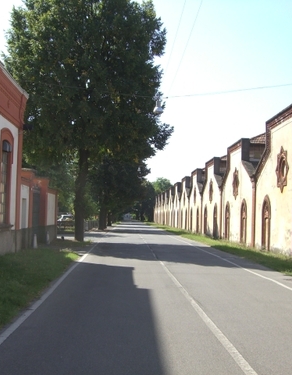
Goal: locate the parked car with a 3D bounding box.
[{"bbox_3d":[-8.700,3.800,60.500,1.740,1.500,4.100,1,-3,12],"label":"parked car"}]

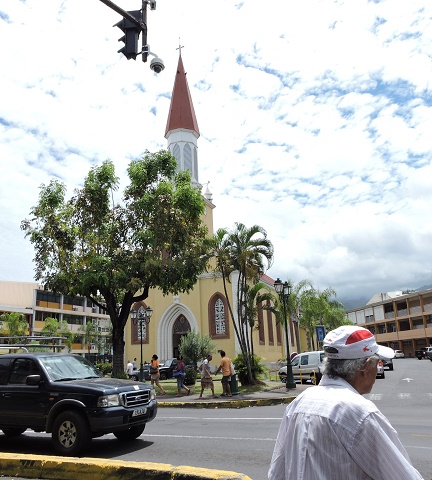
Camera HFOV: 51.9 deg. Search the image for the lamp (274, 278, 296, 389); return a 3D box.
[{"bbox_3d":[3.308,4.280,20.425,0.500,4.860,1.500,-9,-17,26],"label":"lamp"}]

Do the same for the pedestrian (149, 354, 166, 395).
[{"bbox_3d":[-2.418,5.636,18.373,0.680,1.702,0.500,-9,-17,23],"label":"pedestrian"}]

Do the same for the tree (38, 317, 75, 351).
[{"bbox_3d":[-15.542,10.573,43.759,3.600,5.900,3.600,-2,-15,0],"label":"tree"}]

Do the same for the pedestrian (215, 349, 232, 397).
[{"bbox_3d":[0.296,5.084,16.972,0.600,1.730,0.550,-6,-16,17],"label":"pedestrian"}]

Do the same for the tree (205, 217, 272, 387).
[{"bbox_3d":[1.211,3.231,23.380,3.400,8.400,3.300,-3,-15,4],"label":"tree"}]

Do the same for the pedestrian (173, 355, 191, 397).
[{"bbox_3d":[-1.398,5.583,18.183,0.650,1.621,0.500,-9,-17,23],"label":"pedestrian"}]

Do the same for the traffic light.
[{"bbox_3d":[-1.529,-3.604,7.800,0.420,0.930,0.370,-15,-20,37],"label":"traffic light"}]

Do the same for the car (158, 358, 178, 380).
[{"bbox_3d":[-3.132,9.600,33.508,4.000,1.700,1.720,6,-17,-28],"label":"car"}]

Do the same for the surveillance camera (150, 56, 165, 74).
[{"bbox_3d":[-0.962,-2.871,7.300,0.240,0.270,0.240,-2,-15,0],"label":"surveillance camera"}]

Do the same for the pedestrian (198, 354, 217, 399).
[{"bbox_3d":[-0.317,5.059,16.553,0.620,1.580,0.500,0,-15,-5],"label":"pedestrian"}]

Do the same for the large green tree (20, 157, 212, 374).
[{"bbox_3d":[-5.708,1.573,25.910,11.000,13.300,10.500,1,-15,-12],"label":"large green tree"}]

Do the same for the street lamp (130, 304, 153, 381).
[{"bbox_3d":[-4.684,6.611,27.642,1.500,4.922,0.500,-9,-17,23],"label":"street lamp"}]

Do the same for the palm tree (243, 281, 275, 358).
[{"bbox_3d":[2.355,4.688,22.809,1.800,5.173,1.800,-9,-17,23],"label":"palm tree"}]

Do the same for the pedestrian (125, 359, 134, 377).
[{"bbox_3d":[-5.814,8.998,29.773,0.520,1.696,0.450,9,-19,-36],"label":"pedestrian"}]

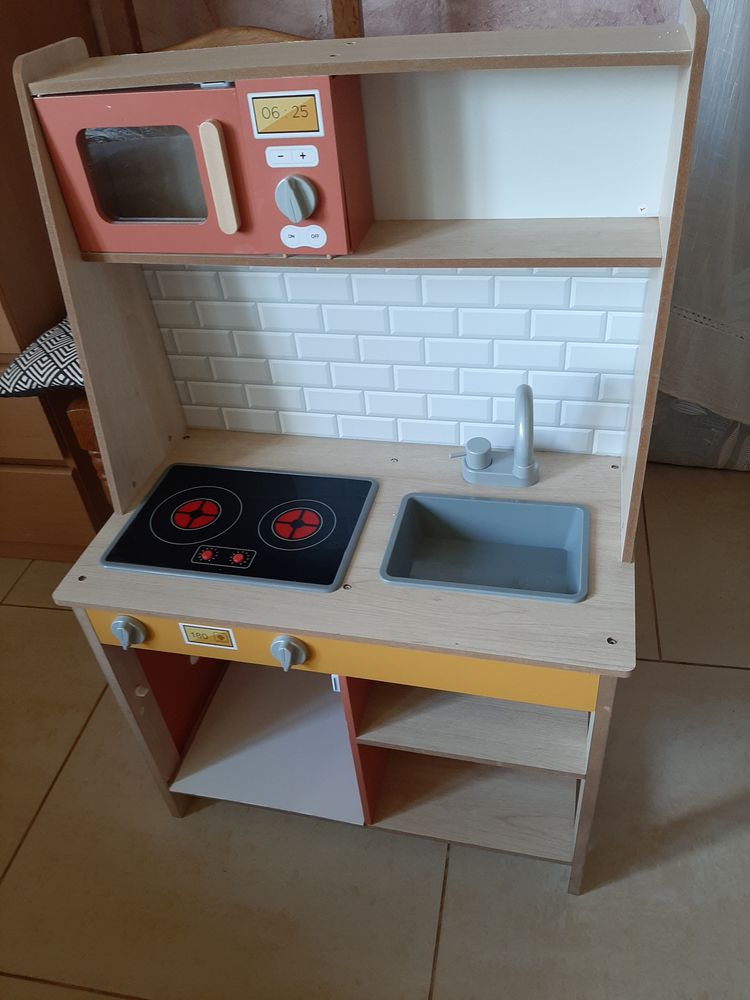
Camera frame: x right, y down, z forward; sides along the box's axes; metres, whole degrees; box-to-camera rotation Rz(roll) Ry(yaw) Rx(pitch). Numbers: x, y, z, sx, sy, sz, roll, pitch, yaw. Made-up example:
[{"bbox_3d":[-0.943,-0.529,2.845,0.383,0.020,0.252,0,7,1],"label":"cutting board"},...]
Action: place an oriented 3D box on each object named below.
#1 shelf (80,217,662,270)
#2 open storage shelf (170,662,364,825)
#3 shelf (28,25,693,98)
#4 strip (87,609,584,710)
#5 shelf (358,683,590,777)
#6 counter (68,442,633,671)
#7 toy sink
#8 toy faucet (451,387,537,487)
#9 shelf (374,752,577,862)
[{"bbox_3d":[-0.017,-0.263,0.764,0.577,0.009,0.103,5,40,13],"label":"shelf"},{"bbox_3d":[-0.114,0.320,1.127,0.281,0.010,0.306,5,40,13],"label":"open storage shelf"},{"bbox_3d":[-0.028,-0.390,0.673,0.577,0.012,0.106,5,40,13],"label":"shelf"},{"bbox_3d":[-0.050,0.152,0.773,0.541,0.071,0.014,5,40,13],"label":"strip"},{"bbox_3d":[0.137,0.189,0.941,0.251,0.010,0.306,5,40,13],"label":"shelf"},{"bbox_3d":[-0.019,0.030,0.858,0.597,0.010,0.331,5,40,13],"label":"counter"},{"bbox_3d":[0.122,0.066,0.827,0.213,0.056,0.152,5,40,13],"label":"toy sink"},{"bbox_3d":[0.132,-0.070,0.841,0.108,0.144,0.080,5,40,13],"label":"toy faucet"},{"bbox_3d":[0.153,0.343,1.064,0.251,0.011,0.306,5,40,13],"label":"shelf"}]

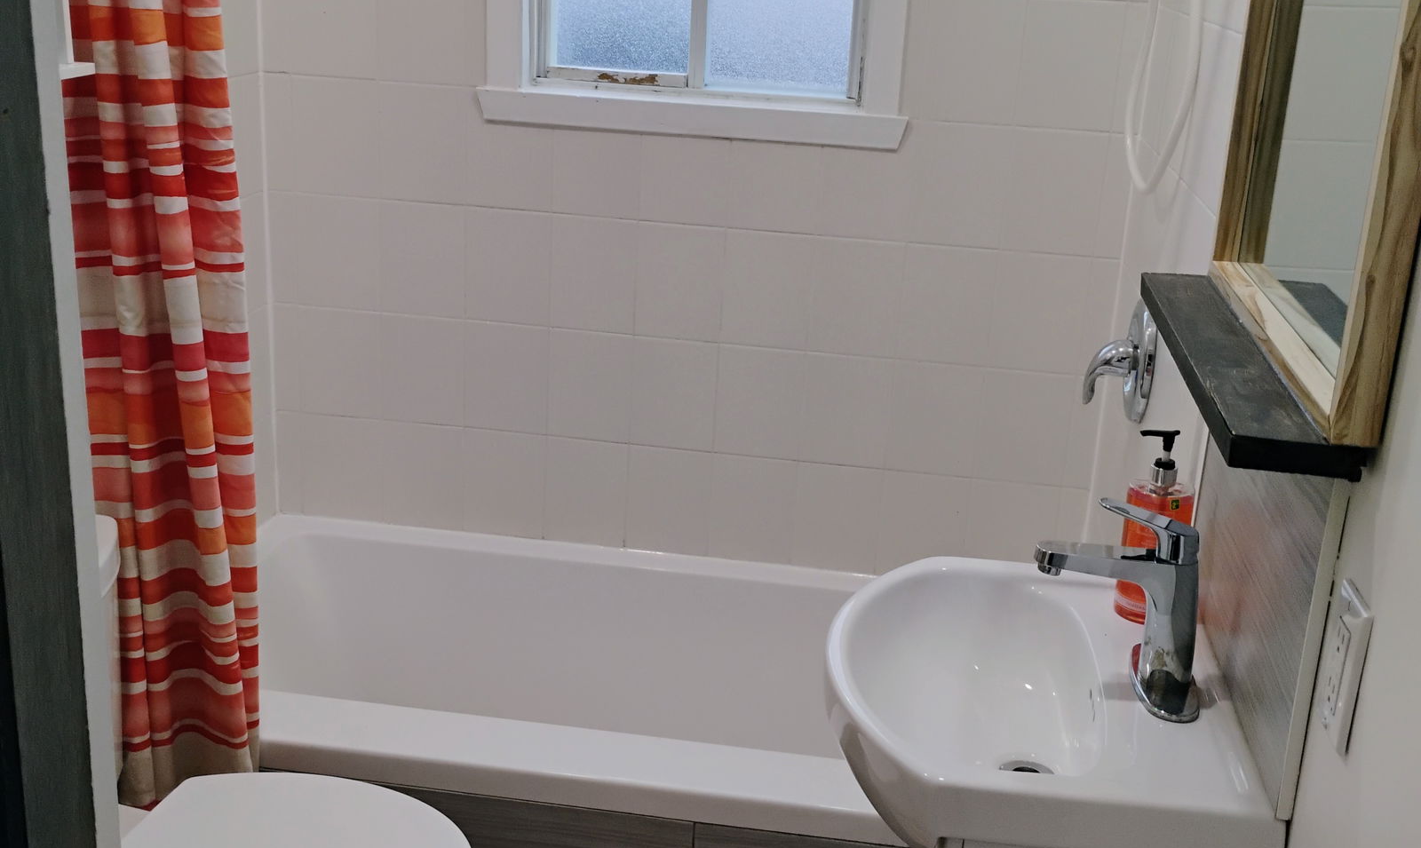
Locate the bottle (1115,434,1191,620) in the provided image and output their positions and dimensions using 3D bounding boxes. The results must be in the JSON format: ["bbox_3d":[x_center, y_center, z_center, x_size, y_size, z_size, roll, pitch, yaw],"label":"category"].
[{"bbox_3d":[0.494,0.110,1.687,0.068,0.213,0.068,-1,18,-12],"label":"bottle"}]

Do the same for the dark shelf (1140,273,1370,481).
[{"bbox_3d":[0.498,-0.068,1.475,0.101,0.026,0.645,5,17,7],"label":"dark shelf"}]

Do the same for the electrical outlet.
[{"bbox_3d":[0.483,0.187,1.161,0.011,0.118,0.076,5,17,7],"label":"electrical outlet"}]

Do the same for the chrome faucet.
[{"bbox_3d":[0.406,0.165,1.521,0.170,0.193,0.160,5,17,7],"label":"chrome faucet"}]

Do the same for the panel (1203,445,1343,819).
[{"bbox_3d":[0.528,0.122,1.489,0.013,0.302,0.520,5,17,7],"label":"panel"}]

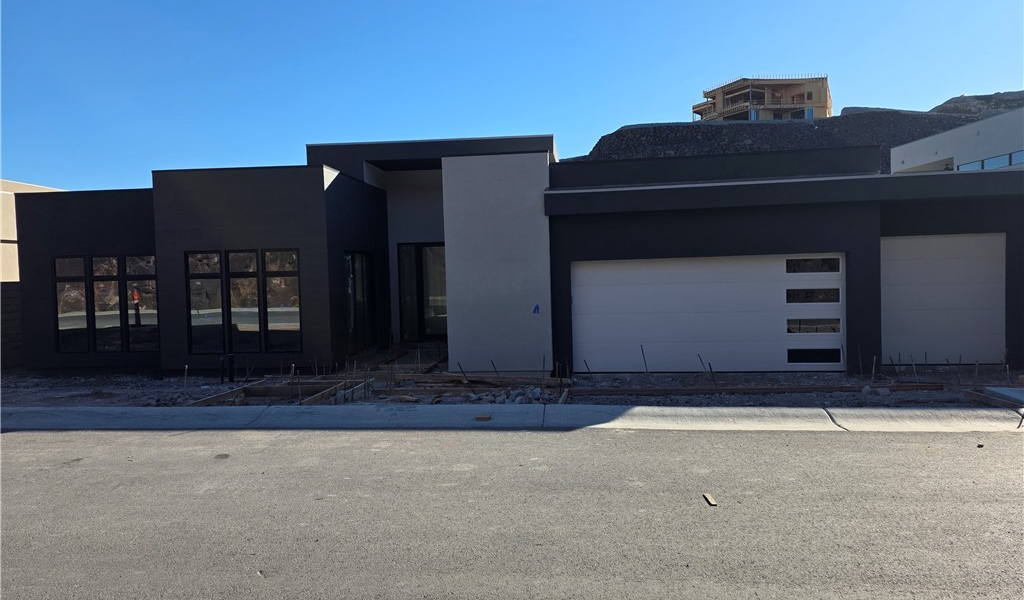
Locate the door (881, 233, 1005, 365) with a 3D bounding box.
[{"bbox_3d":[9.050,0.004,14.413,2.600,2.740,0.120,-1,2,8],"label":"door"}]

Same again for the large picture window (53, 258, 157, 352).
[{"bbox_3d":[-8.405,0.100,14.143,2.330,2.000,0.120,-1,2,8],"label":"large picture window"}]

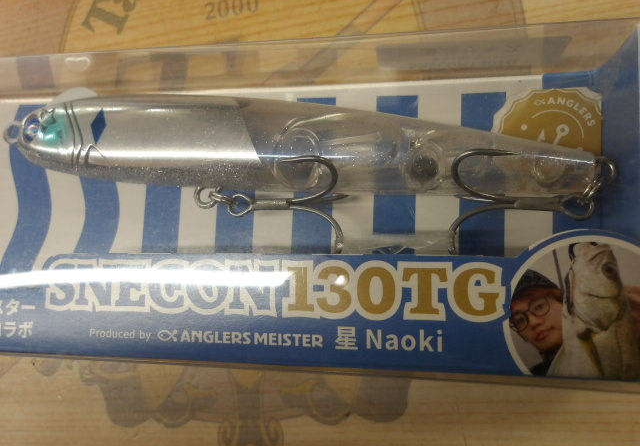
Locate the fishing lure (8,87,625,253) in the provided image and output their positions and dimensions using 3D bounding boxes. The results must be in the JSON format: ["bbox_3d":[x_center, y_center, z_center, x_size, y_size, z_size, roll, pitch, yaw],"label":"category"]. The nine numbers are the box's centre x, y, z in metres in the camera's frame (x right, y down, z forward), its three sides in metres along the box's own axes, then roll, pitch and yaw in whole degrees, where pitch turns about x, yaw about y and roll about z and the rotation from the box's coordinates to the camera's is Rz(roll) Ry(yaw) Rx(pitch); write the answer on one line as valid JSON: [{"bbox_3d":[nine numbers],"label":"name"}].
[{"bbox_3d":[-0.011,-0.011,0.109,0.138,0.023,0.034,4,87,11],"label":"fishing lure"}]

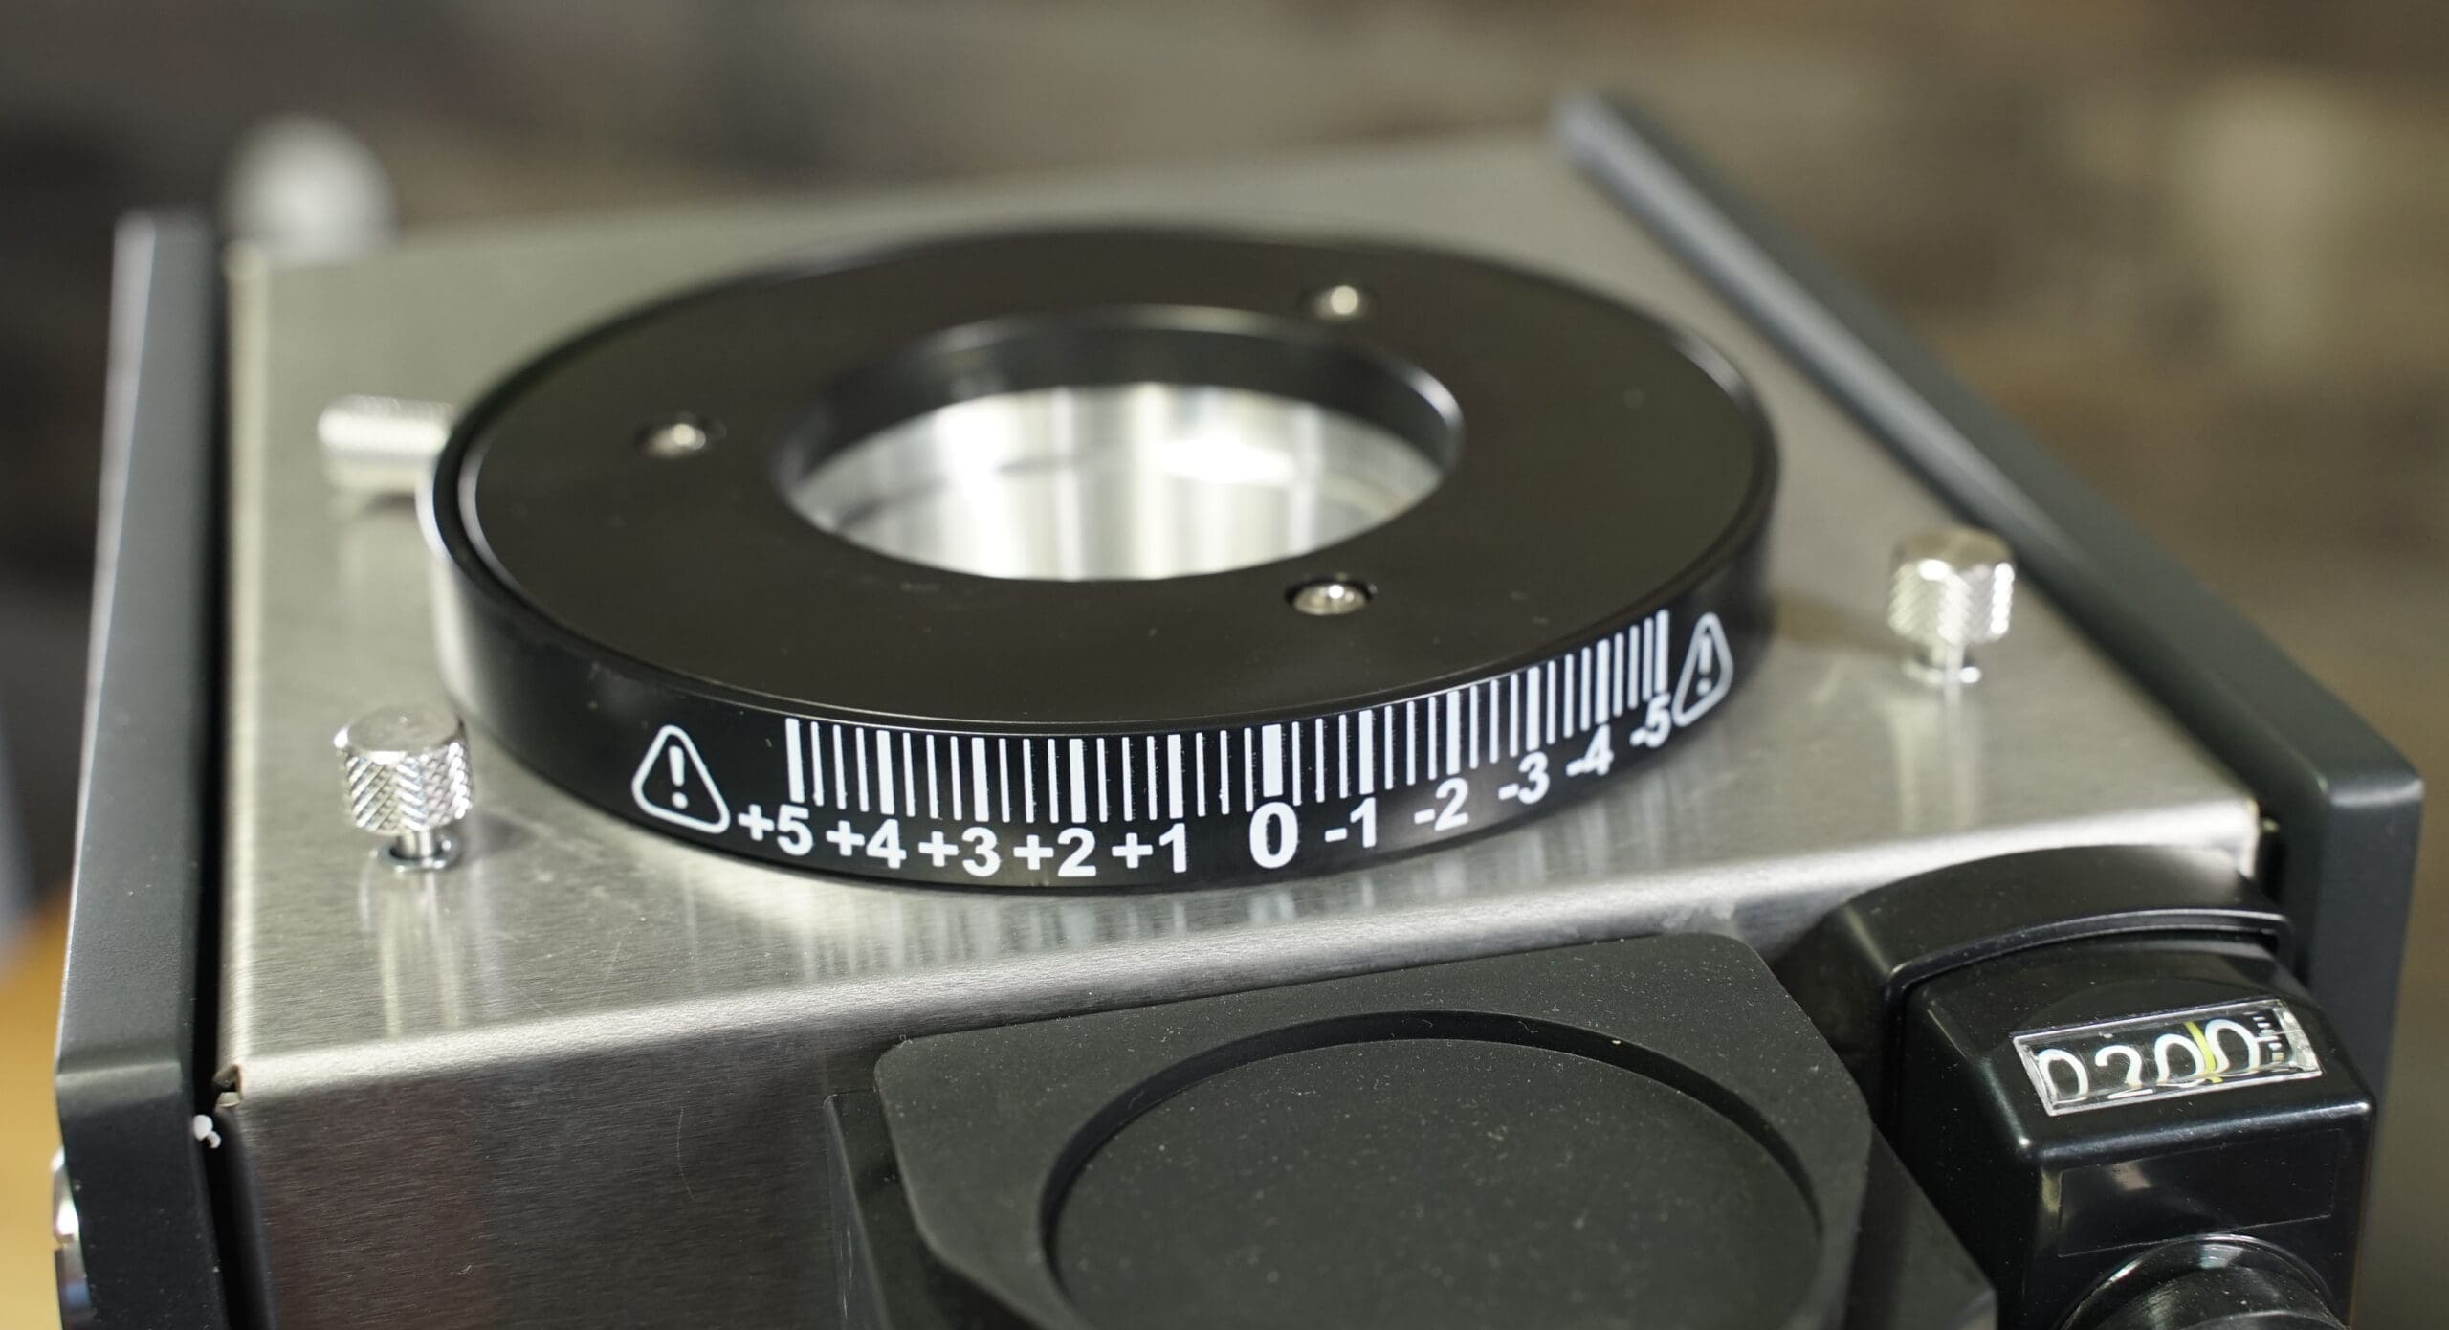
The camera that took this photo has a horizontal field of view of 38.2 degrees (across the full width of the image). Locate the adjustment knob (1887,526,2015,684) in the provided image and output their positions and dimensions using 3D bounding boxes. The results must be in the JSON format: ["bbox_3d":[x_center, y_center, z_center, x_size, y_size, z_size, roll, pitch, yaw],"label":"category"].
[{"bbox_3d":[0.063,-0.005,0.304,0.010,0.011,0.010,-1,26,1],"label":"adjustment knob"}]

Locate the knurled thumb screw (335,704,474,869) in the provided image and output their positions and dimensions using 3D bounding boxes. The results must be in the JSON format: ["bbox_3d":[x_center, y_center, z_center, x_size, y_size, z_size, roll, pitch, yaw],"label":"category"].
[{"bbox_3d":[-0.065,0.010,0.281,0.010,0.011,0.010,-7,27,-12],"label":"knurled thumb screw"}]

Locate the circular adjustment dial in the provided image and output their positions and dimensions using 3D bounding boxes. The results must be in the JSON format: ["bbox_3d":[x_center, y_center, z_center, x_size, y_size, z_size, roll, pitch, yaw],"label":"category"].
[{"bbox_3d":[-0.011,-0.015,0.328,0.122,0.013,0.122,-1,26,1],"label":"circular adjustment dial"}]

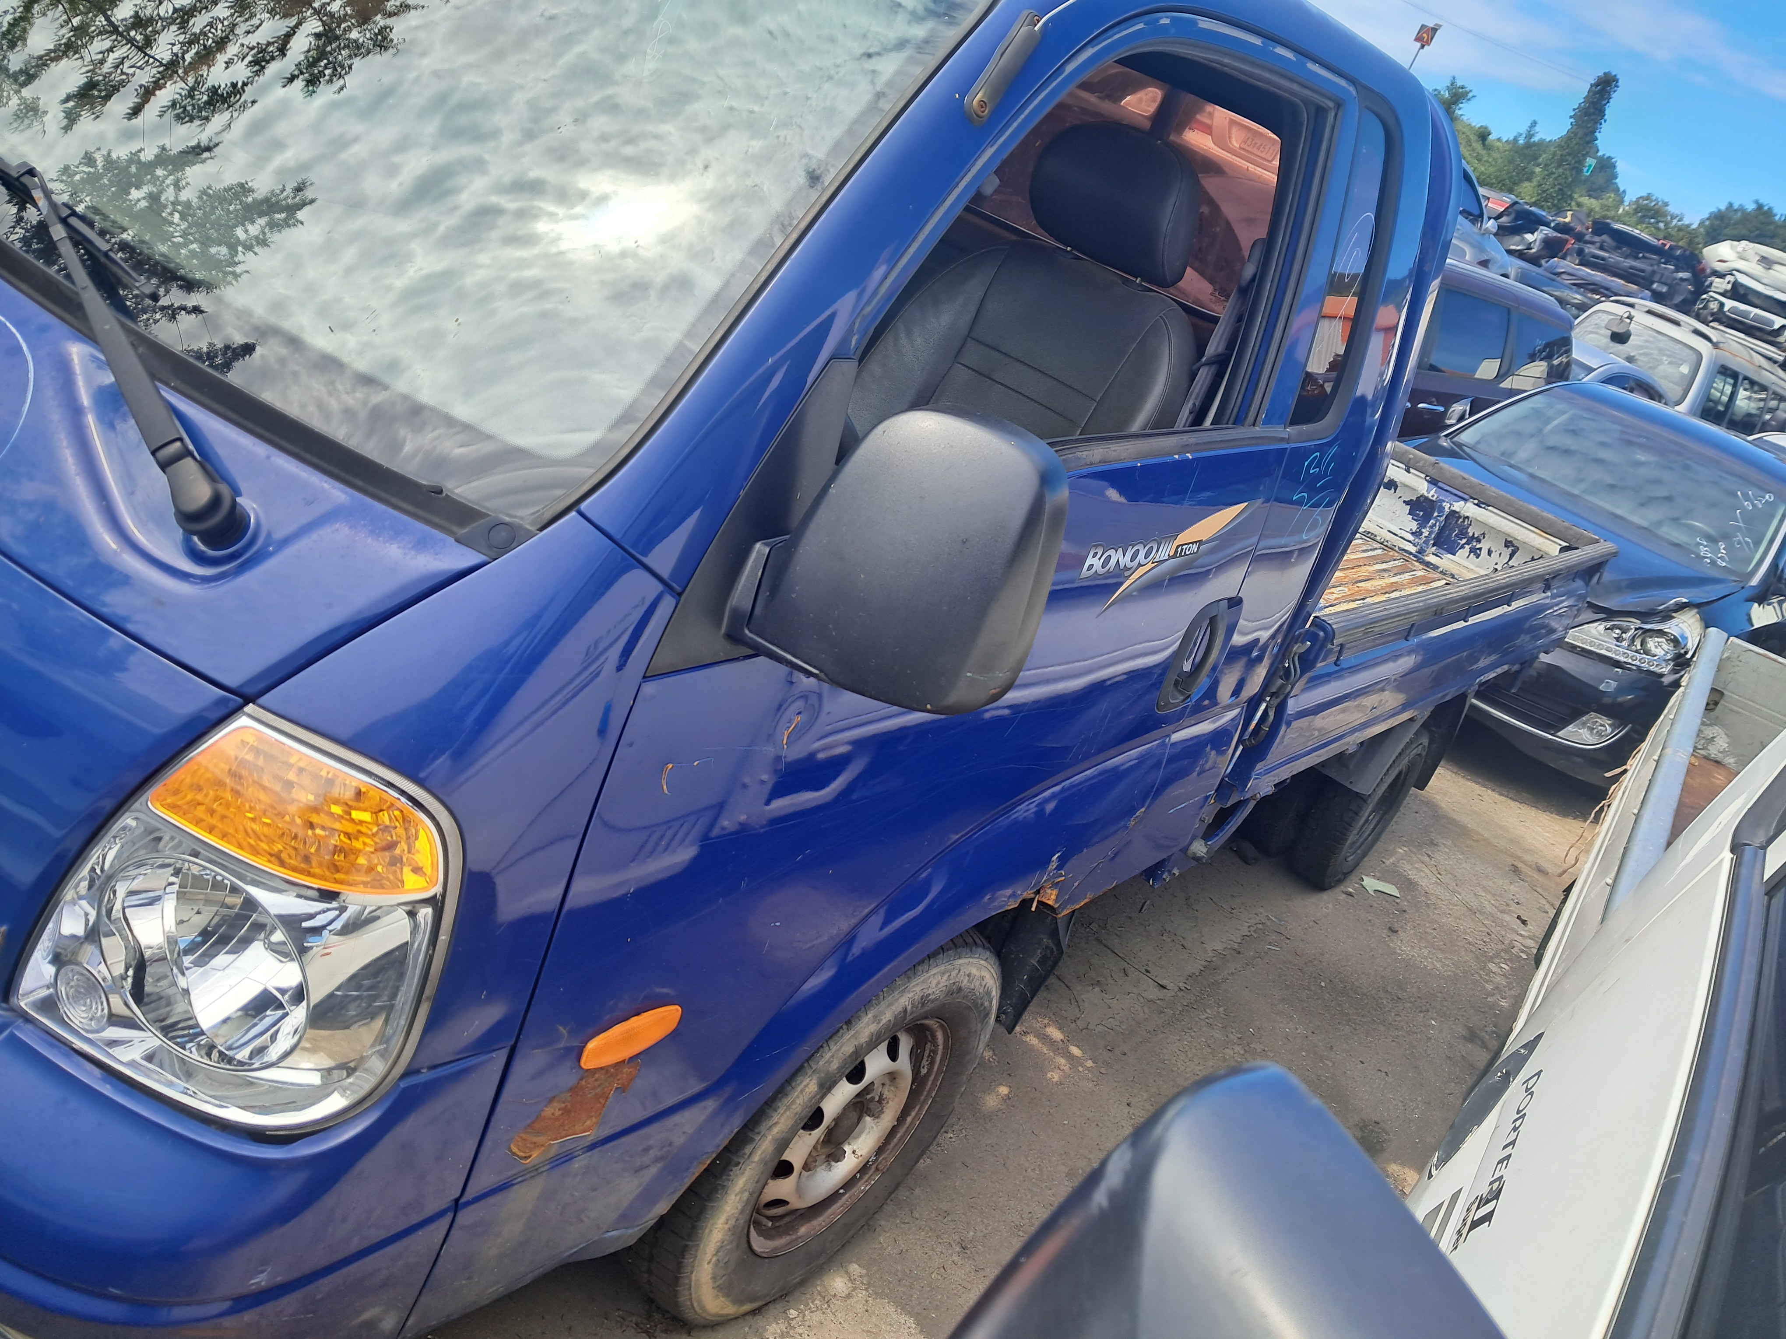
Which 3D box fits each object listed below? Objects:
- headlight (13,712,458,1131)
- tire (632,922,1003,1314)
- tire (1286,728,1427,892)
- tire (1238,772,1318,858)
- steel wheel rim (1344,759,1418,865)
[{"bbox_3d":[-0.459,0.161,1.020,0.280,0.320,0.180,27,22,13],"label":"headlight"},{"bbox_3d":[-0.117,0.618,2.009,0.198,0.660,0.660,34,25,28],"label":"tire"},{"bbox_3d":[1.385,0.379,4.123,0.150,0.575,0.575,34,24,27],"label":"tire"},{"bbox_3d":[1.251,0.290,4.205,0.150,0.575,0.575,34,24,27],"label":"tire"},{"bbox_3d":[1.388,0.382,4.121,0.130,0.370,0.370,34,24,27],"label":"steel wheel rim"}]

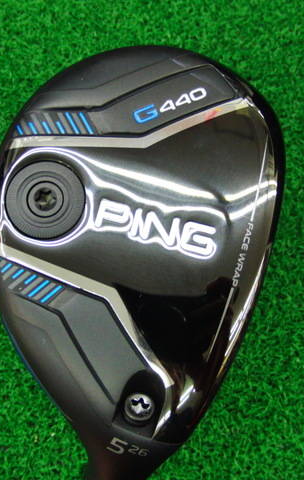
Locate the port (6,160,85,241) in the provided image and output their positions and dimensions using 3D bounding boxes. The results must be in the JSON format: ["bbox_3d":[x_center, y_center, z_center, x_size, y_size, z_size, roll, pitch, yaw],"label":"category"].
[{"bbox_3d":[-0.024,-0.009,0.157,0.018,0.005,0.018,0,80,-1],"label":"port"}]

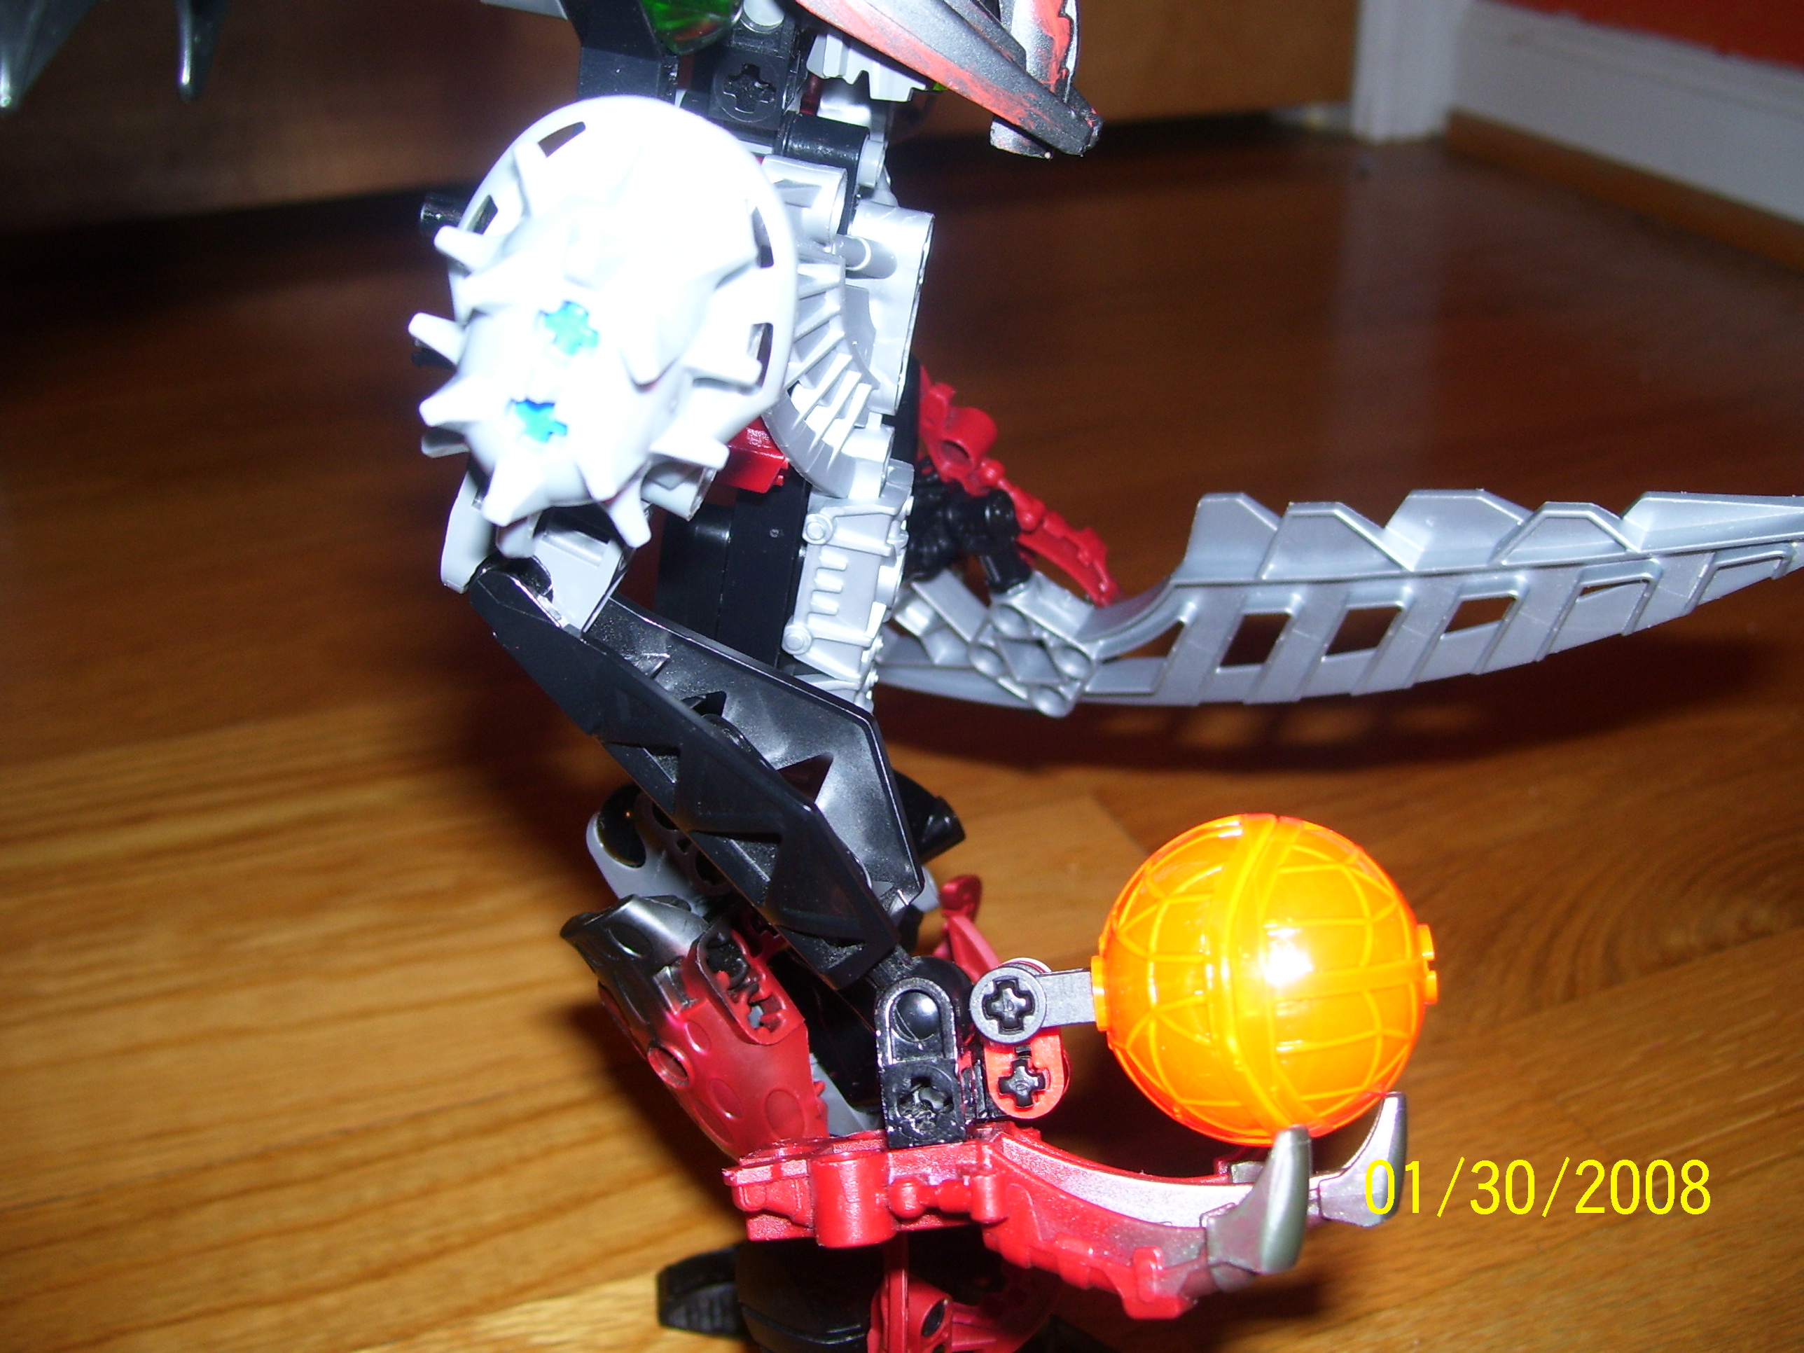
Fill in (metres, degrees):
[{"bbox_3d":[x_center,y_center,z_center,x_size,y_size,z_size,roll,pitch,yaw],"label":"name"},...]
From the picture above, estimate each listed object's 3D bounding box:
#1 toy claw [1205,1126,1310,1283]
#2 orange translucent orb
[{"bbox_3d":[0.032,0.048,0.175,0.009,0.013,0.005,7,16,37],"label":"toy claw"},{"bbox_3d":[0.035,0.030,0.189,0.034,0.032,0.032,3,26,12],"label":"orange translucent orb"}]

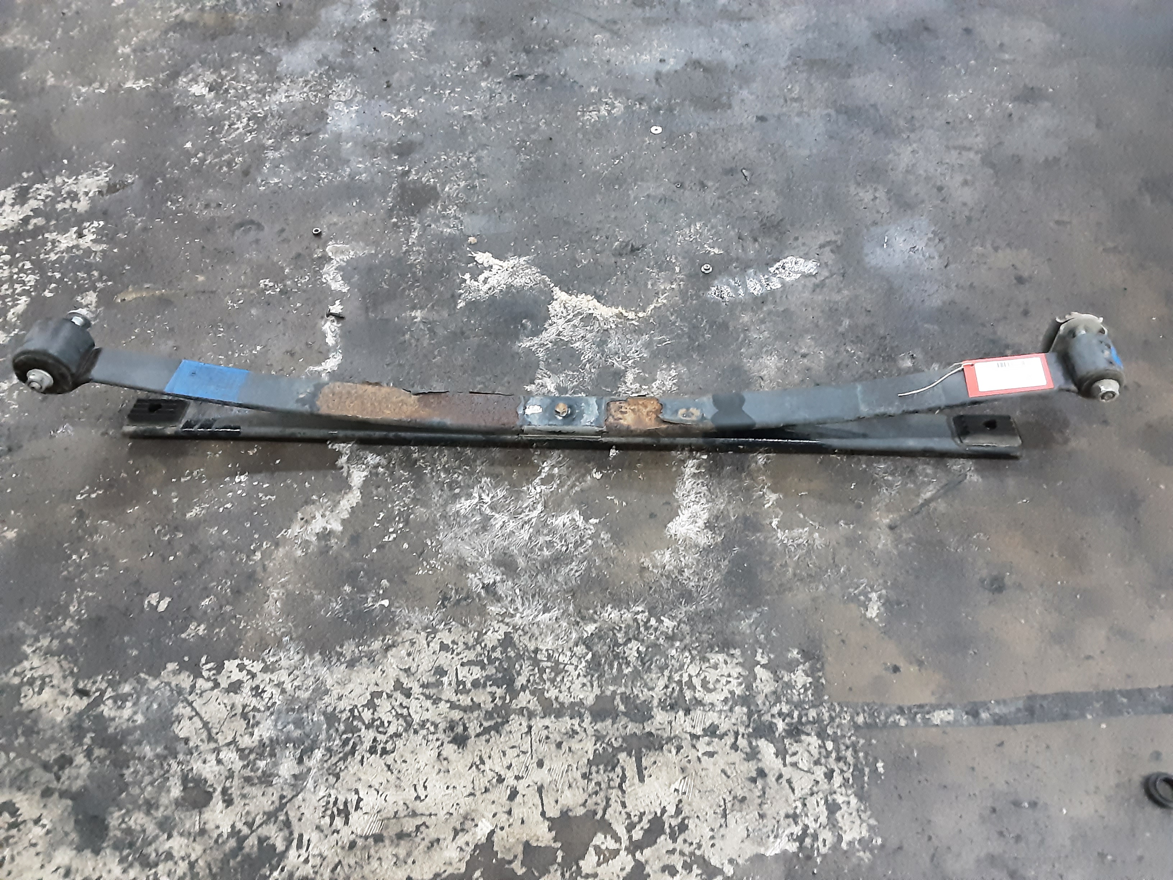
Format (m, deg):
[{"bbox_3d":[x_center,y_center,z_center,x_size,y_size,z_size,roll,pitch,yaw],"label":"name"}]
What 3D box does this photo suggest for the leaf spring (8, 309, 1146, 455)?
[{"bbox_3d":[-0.035,-0.080,1.283,1.490,0.193,0.138,1,47,2],"label":"leaf spring"}]

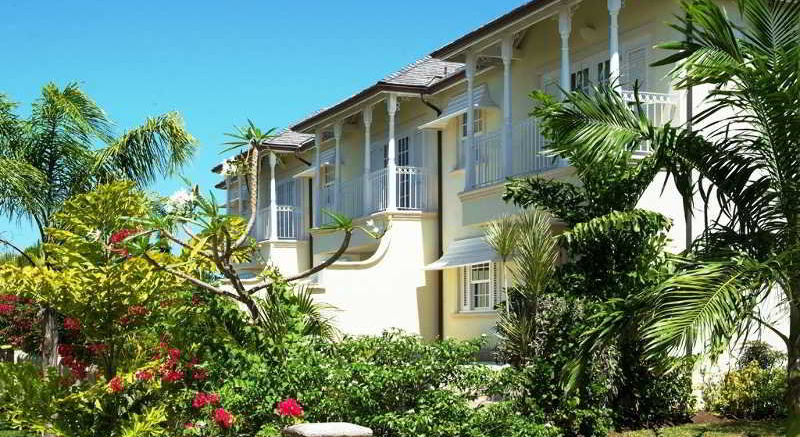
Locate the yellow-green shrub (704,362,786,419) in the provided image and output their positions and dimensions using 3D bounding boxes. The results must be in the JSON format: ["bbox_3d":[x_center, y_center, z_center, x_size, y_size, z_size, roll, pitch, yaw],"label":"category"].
[{"bbox_3d":[5.365,2.508,17.637,1.250,0.860,1.000,2,-6,-22],"label":"yellow-green shrub"}]

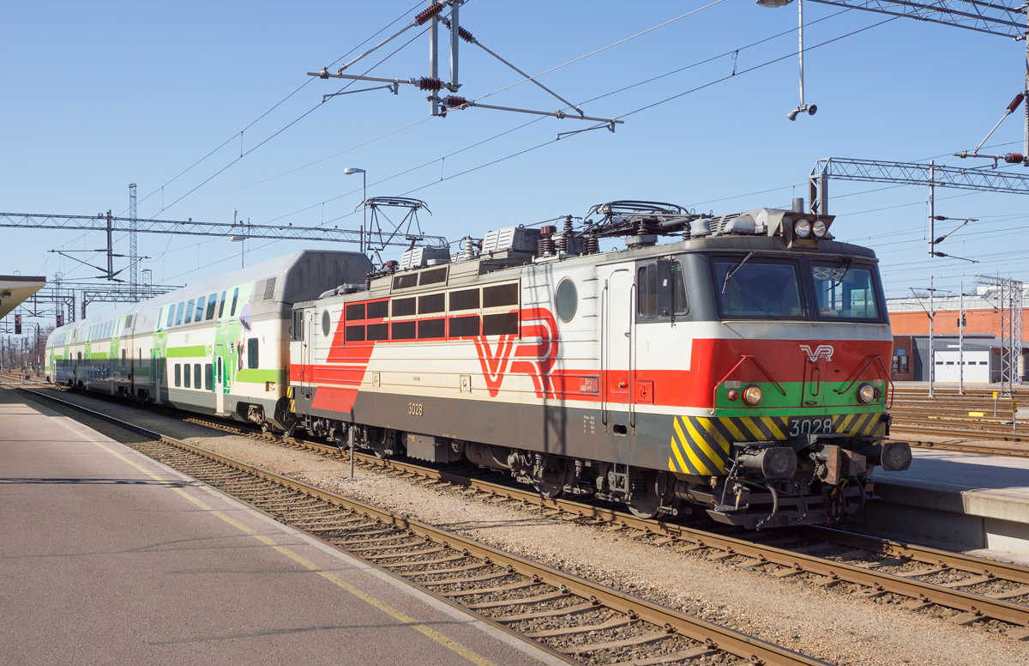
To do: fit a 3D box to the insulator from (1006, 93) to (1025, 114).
[{"bbox_3d":[11.429,-5.240,23.501,0.628,0.160,0.160,-45,19,-22],"label":"insulator"}]

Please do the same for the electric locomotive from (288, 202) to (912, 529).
[{"bbox_3d":[-0.544,0.310,20.955,3.050,5.100,18.960,0,-1,-29],"label":"electric locomotive"}]

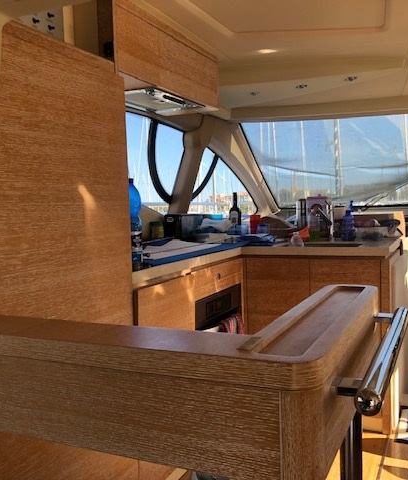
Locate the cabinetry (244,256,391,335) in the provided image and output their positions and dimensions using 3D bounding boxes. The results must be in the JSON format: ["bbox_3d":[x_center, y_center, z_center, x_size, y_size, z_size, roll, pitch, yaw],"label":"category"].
[{"bbox_3d":[0.697,0.479,3.003,0.765,0.820,0.580,0,4,22],"label":"cabinetry"}]

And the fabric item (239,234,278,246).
[{"bbox_3d":[0.320,0.005,3.100,0.220,0.050,0.180,0,4,22],"label":"fabric item"}]

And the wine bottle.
[{"bbox_3d":[0.218,-0.178,3.600,0.078,0.305,0.078,-2,4,0],"label":"wine bottle"}]

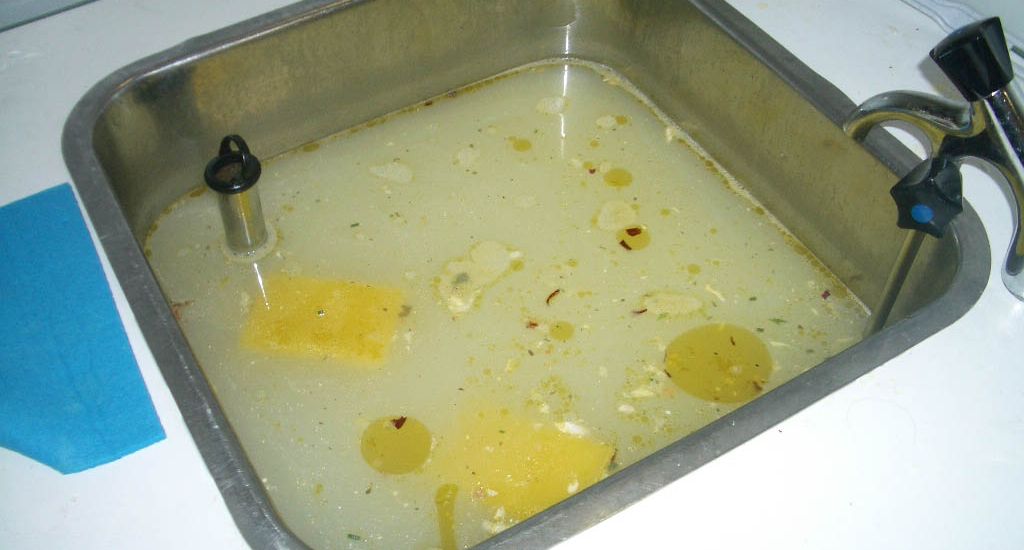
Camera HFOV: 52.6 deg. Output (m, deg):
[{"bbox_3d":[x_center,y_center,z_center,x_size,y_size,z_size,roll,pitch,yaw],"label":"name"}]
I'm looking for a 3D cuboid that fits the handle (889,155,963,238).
[{"bbox_3d":[0.232,-0.045,0.573,0.038,0.038,0.033,20,50,18],"label":"handle"}]

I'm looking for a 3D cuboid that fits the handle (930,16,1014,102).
[{"bbox_3d":[0.245,-0.113,0.545,0.038,0.038,0.033,-39,103,-28],"label":"handle"}]

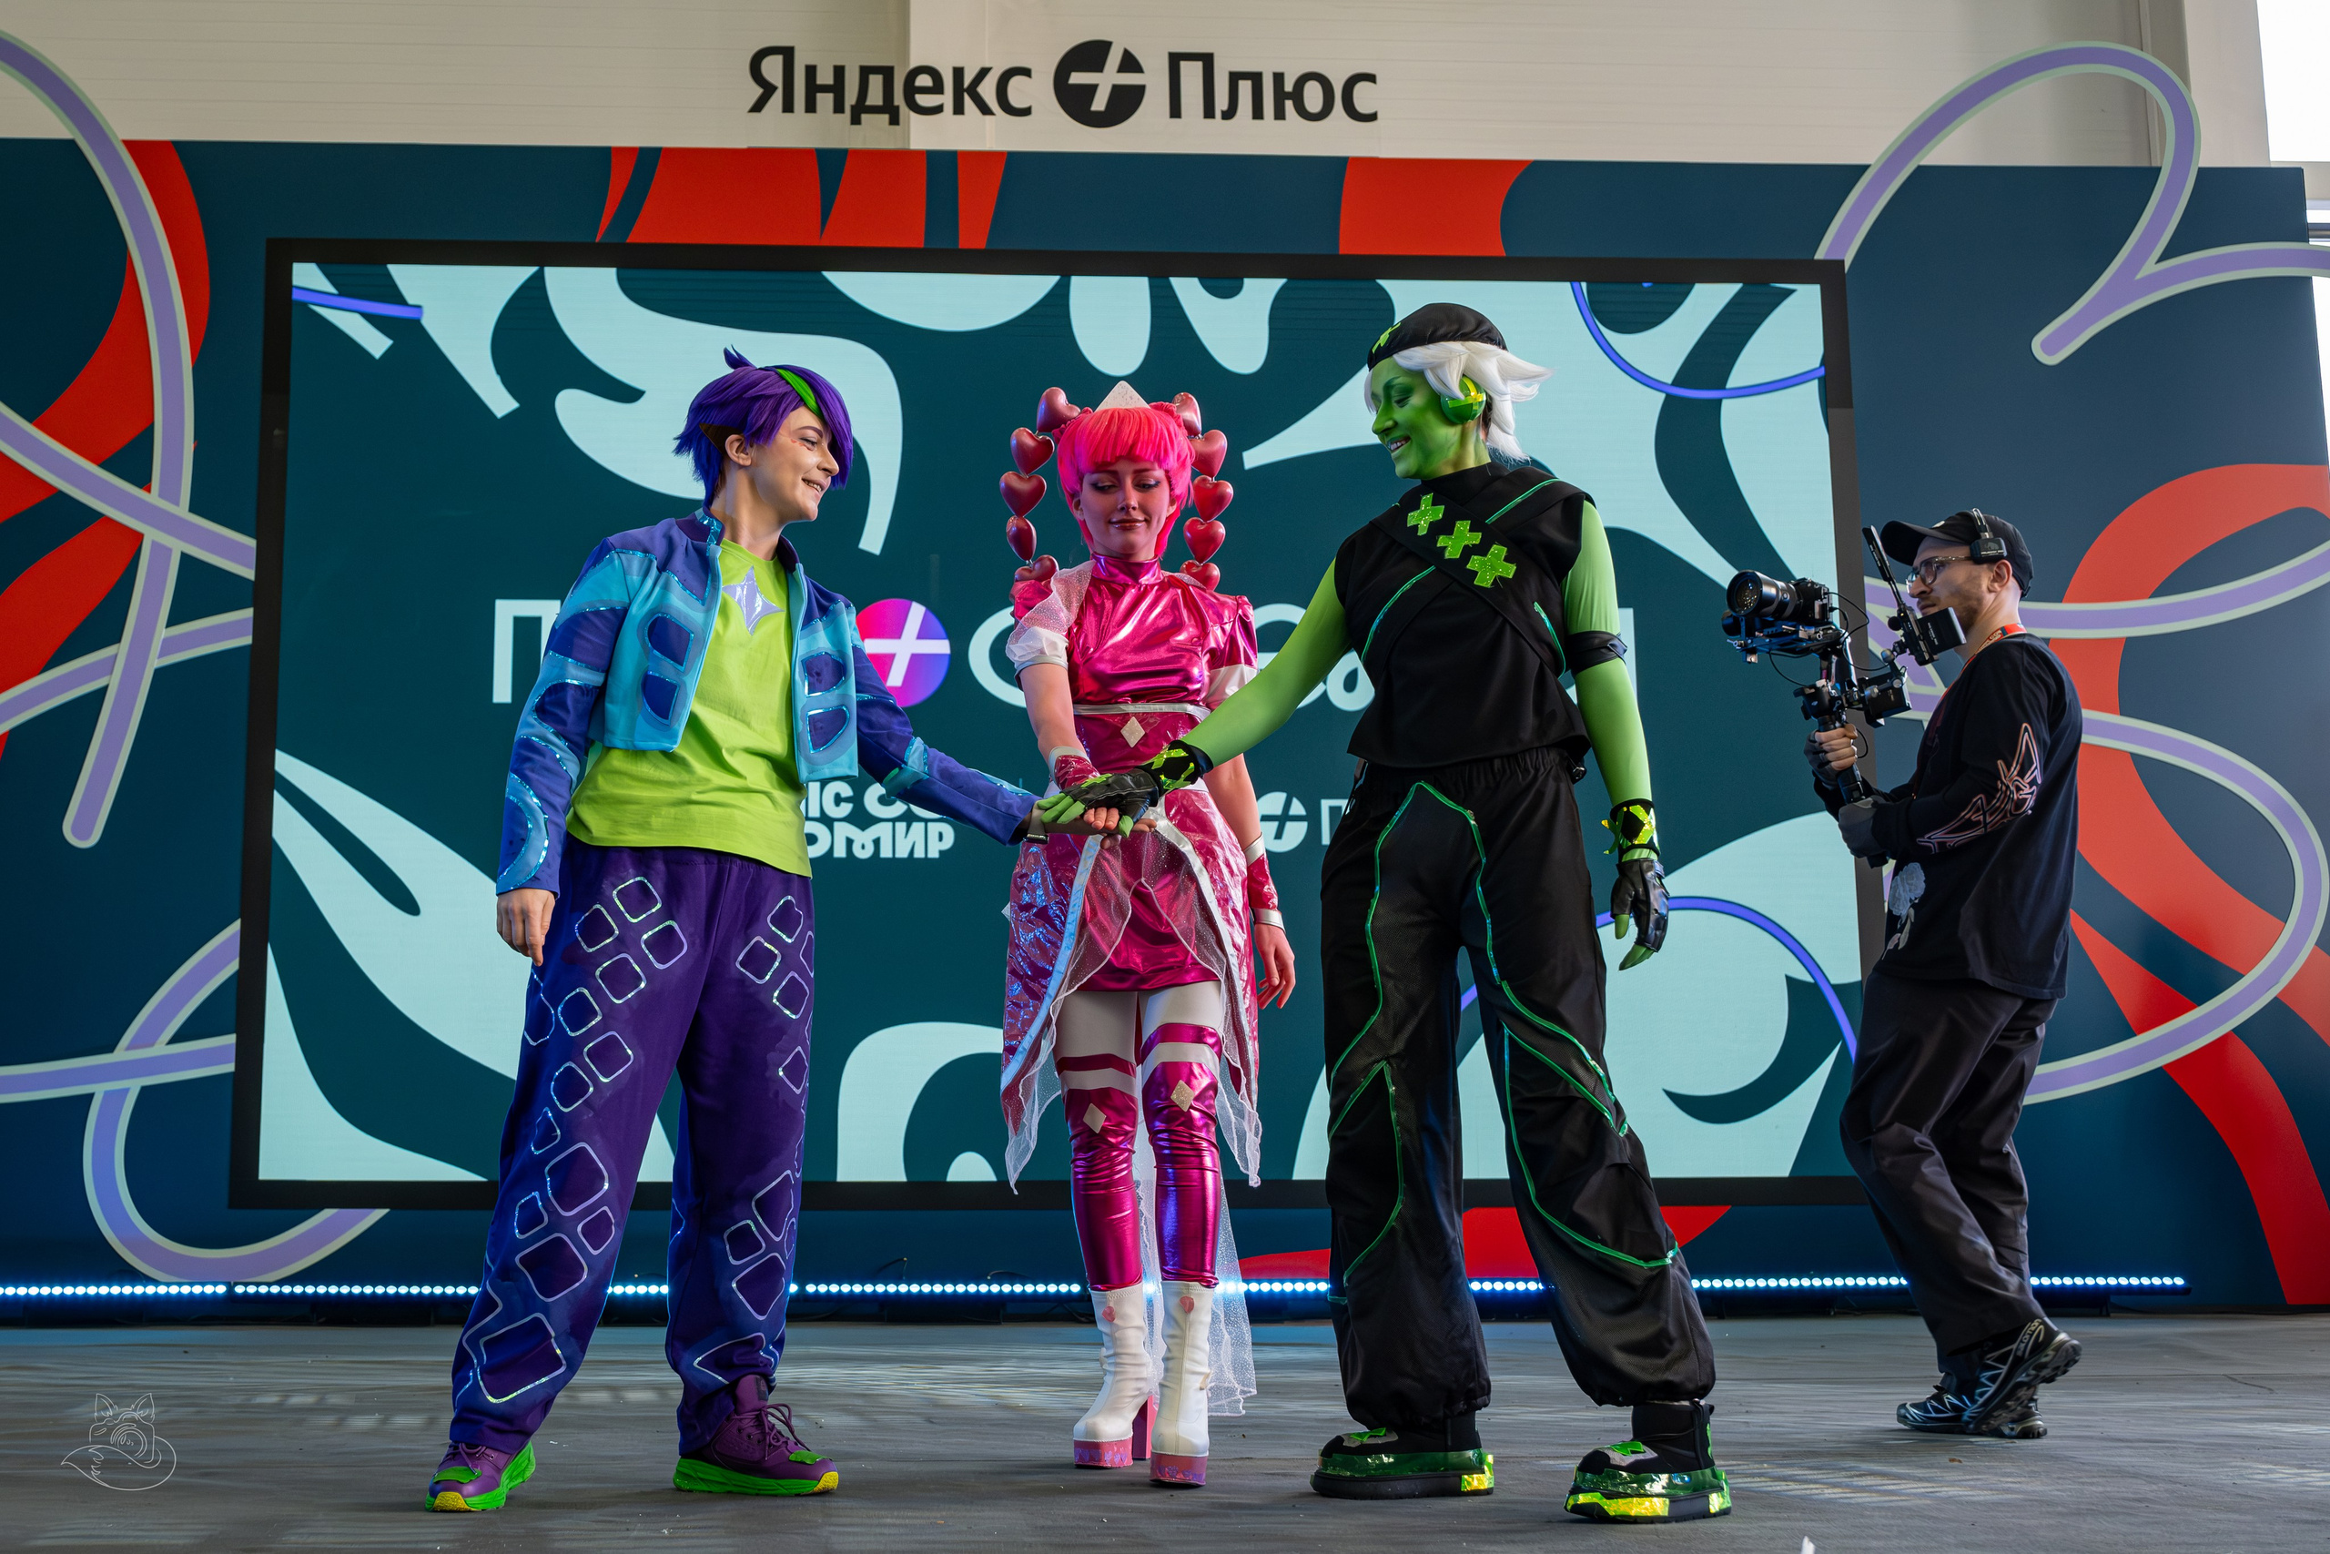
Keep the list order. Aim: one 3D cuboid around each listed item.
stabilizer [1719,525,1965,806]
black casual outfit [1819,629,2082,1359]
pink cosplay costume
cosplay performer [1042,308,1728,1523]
[{"bbox_3d":[1.238,-0.206,4.030,0.400,0.520,0.250,4,-9,-30],"label":"stabilizer"},{"bbox_3d":[1.439,0.379,4.043,0.460,1.340,0.480,1,-8,-11],"label":"black casual outfit"},{"bbox_3d":[-0.043,0.230,3.762,0.490,1.830,0.480,-1,-8,3],"label":"pink cosplay costume"},{"bbox_3d":[0.332,0.159,3.368,0.860,1.860,0.620,-6,-10,38],"label":"cosplay performer"}]

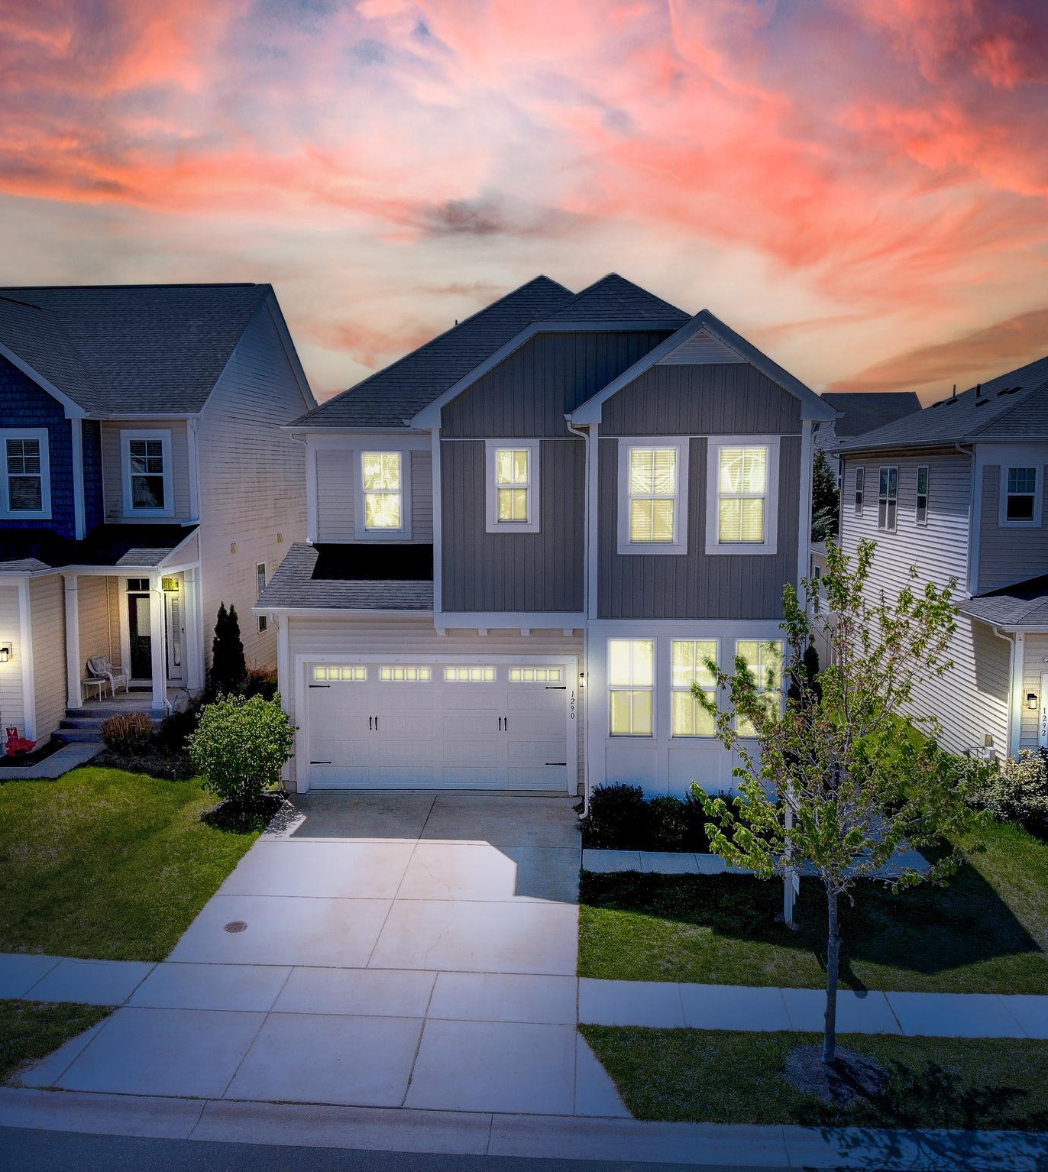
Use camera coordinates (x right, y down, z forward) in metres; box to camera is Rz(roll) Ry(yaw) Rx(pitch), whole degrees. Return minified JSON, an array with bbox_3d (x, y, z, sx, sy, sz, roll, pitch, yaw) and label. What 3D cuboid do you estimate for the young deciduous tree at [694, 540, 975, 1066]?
[{"bbox_3d":[3.332,2.416,11.753,2.976,5.792,2.828,0,6,3],"label":"young deciduous tree"}]

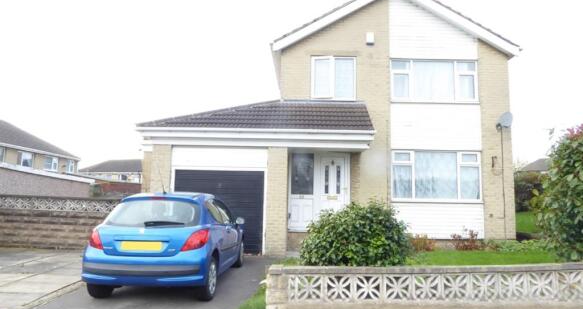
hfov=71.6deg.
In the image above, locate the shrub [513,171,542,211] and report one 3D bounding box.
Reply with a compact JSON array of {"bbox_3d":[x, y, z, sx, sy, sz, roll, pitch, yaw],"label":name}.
[{"bbox_3d":[11.584,1.815,19.752,2.200,2.020,1.800,1,-7,1],"label":"shrub"}]

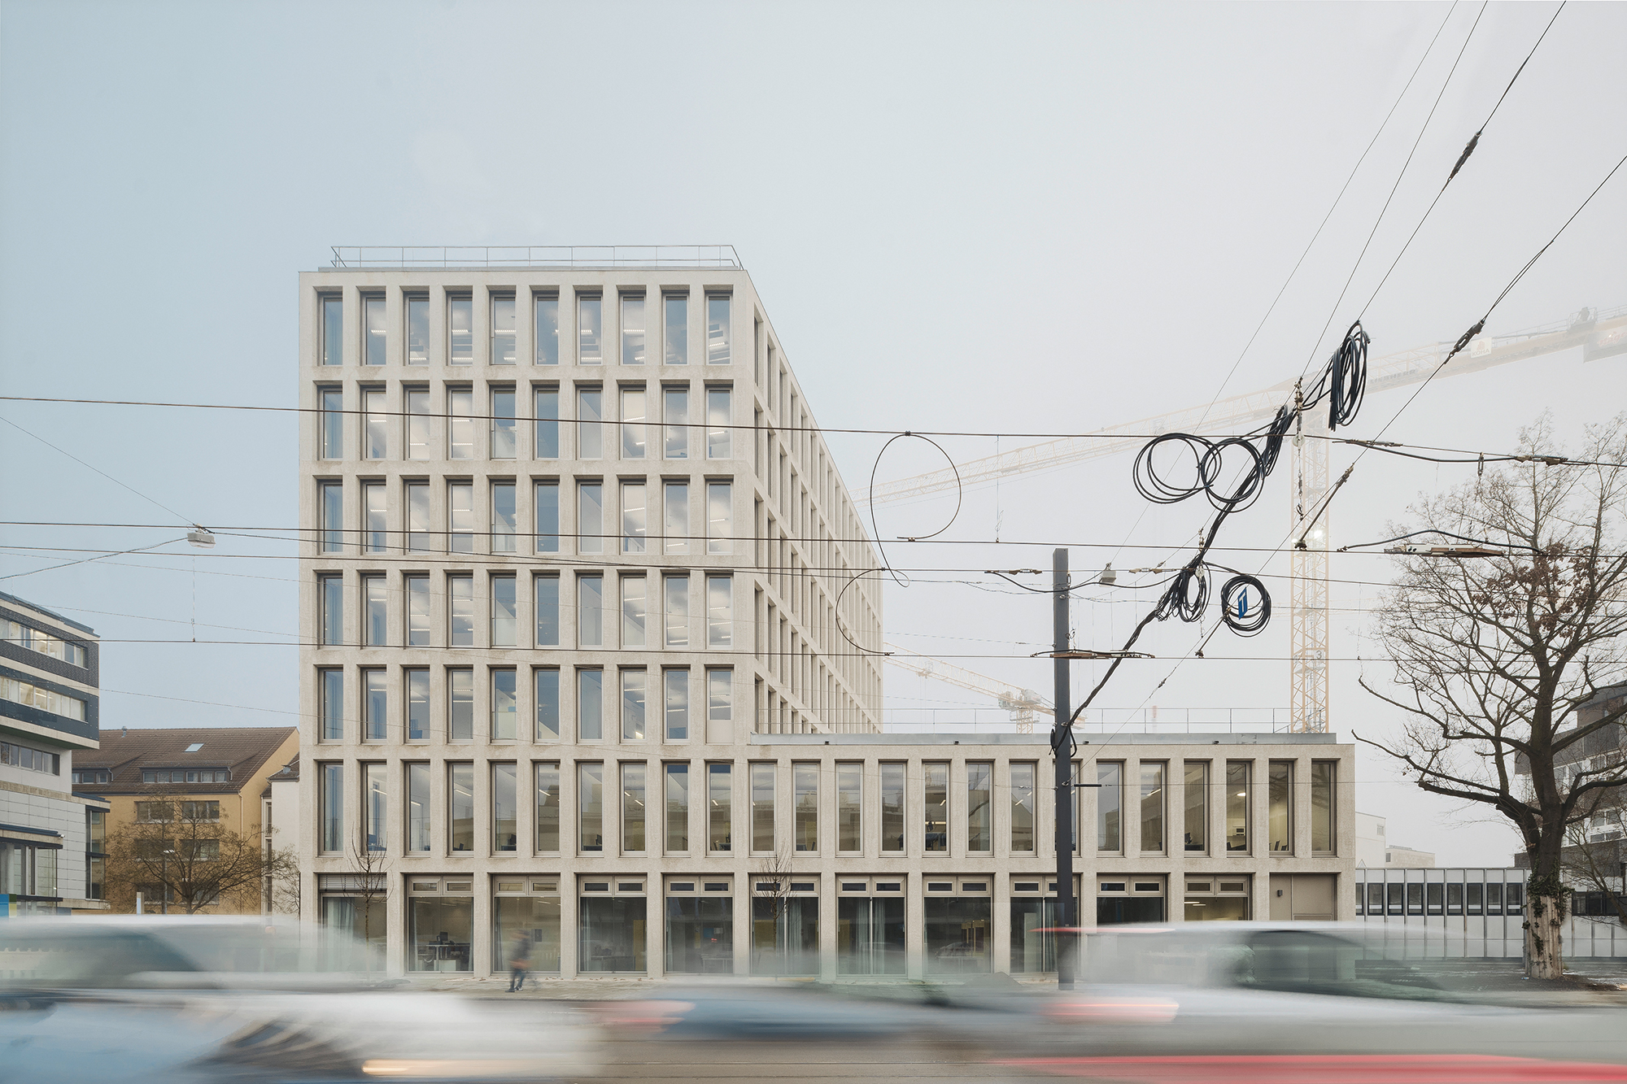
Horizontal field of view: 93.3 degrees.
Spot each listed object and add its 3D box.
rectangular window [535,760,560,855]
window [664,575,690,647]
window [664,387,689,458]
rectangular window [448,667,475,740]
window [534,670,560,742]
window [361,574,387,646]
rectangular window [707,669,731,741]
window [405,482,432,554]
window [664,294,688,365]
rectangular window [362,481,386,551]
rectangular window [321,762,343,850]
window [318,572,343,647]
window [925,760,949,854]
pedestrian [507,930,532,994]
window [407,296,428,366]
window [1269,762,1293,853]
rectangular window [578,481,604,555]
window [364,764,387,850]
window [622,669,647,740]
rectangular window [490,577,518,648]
[{"bbox_3d":[-9.994,9.973,28.900,0.970,3.372,0.150,0,0,0],"label":"rectangular window"},{"bbox_3d":[-5.140,2.607,28.900,0.970,2.726,0.150,0,0,0],"label":"window"},{"bbox_3d":[-4.981,-4.344,28.000,0.927,2.618,0.200,0,0,0],"label":"window"},{"bbox_3d":[-12.457,5.785,27.200,0.940,2.600,0.150,0,0,0],"label":"rectangular window"},{"bbox_3d":[-9.909,6.046,28.586,0.993,2.673,0.150,0,0,0],"label":"window"},{"bbox_3d":[-15.967,2.542,28.000,1.000,2.674,0.150,0,0,0],"label":"window"},{"bbox_3d":[-3.538,6.122,28.900,0.970,2.726,0.150,0,0,0],"label":"rectangular window"},{"bbox_3d":[-14.398,-0.892,28.000,0.950,2.618,0.200,0,0,0],"label":"window"},{"bbox_3d":[-4.993,-7.726,28.000,0.904,2.618,0.200,0,0,0],"label":"window"},{"bbox_3d":[-16.270,-0.932,28.586,0.993,2.673,0.150,0,0,0],"label":"rectangular window"},{"bbox_3d":[-17.347,9.582,27.700,0.825,3.209,0.200,0,0,0],"label":"rectangular window"},{"bbox_3d":[-17.925,2.545,28.586,0.993,2.673,0.150,0,0,0],"label":"window"},{"bbox_3d":[4.356,9.431,27.200,0.940,3.220,0.150,0,0,0],"label":"window"},{"bbox_3d":[-8.372,11.996,21.900,0.650,1.740,0.500,0,0,0],"label":"pedestrian"},{"bbox_3d":[-14.410,-7.715,28.000,0.927,2.595,0.200,0,0,0],"label":"window"},{"bbox_3d":[17.310,9.902,28.586,0.993,3.477,0.150,0,0,0],"label":"window"},{"bbox_3d":[-8.368,-0.909,28.900,0.970,2.726,0.150,0,0,0],"label":"rectangular window"},{"bbox_3d":[-16.530,9.983,29.000,0.864,3.359,0.200,0,0,0],"label":"window"},{"bbox_3d":[-6.692,6.070,28.586,0.993,2.673,0.150,0,0,0],"label":"window"},{"bbox_3d":[-11.288,2.542,28.000,1.000,2.674,0.150,0,0,0],"label":"rectangular window"}]

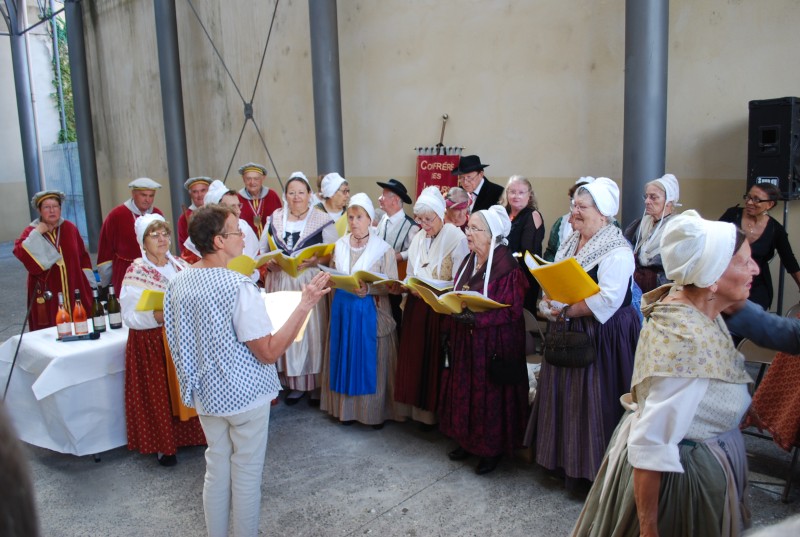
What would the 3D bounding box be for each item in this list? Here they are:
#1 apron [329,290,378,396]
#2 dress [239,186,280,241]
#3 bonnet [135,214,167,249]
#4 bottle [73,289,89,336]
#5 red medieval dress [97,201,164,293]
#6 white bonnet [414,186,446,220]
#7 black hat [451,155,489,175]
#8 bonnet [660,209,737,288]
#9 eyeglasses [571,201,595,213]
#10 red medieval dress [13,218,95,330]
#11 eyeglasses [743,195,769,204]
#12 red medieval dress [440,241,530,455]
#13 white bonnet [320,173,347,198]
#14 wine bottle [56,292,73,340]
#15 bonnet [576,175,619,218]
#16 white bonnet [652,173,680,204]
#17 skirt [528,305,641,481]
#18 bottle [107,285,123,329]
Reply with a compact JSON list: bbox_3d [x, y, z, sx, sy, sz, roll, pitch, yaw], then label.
[{"bbox_3d":[-0.319,0.506,4.170,0.370,0.770,0.200,1,9,21],"label":"apron"},{"bbox_3d":[-1.250,0.084,5.461,0.620,1.500,0.420,-5,8,-17],"label":"dress"},{"bbox_3d":[-1.477,-0.225,3.560,0.200,0.210,0.180,5,11,37],"label":"bonnet"},{"bbox_3d":[-2.162,0.292,4.043,0.087,0.300,0.087,-2,8,0],"label":"bottle"},{"bbox_3d":[-2.134,0.065,4.850,0.400,1.280,0.580,7,12,43],"label":"red medieval dress"},{"bbox_3d":[0.204,-0.435,4.020,0.195,0.220,0.220,4,25,34],"label":"white bonnet"},{"bbox_3d":[0.543,-0.809,4.700,0.285,0.130,0.320,6,22,45],"label":"black hat"},{"bbox_3d":[0.859,-0.058,1.730,0.205,0.225,0.180,0,9,12],"label":"bonnet"},{"bbox_3d":[0.932,-0.309,3.020,0.130,0.045,0.135,-4,9,-15],"label":"eyeglasses"},{"bbox_3d":[-2.736,0.297,4.895,0.640,1.380,0.450,-8,10,-35],"label":"red medieval dress"},{"bbox_3d":[2.620,-0.505,4.400,0.140,0.045,0.140,-8,18,-23],"label":"eyeglasses"},{"bbox_3d":[0.496,0.478,3.551,0.540,1.250,0.540,-7,10,-33],"label":"red medieval dress"},{"bbox_3d":[-0.487,-0.608,4.400,0.190,0.190,0.180,-4,9,-11],"label":"white bonnet"},{"bbox_3d":[-2.228,0.306,3.965,0.087,0.300,0.087,-2,8,0],"label":"wine bottle"},{"bbox_3d":[1.060,-0.386,3.220,0.215,0.210,0.190,3,6,-18],"label":"bonnet"},{"bbox_3d":[1.843,-0.552,4.150,0.190,0.200,0.175,0,6,-26],"label":"white bonnet"},{"bbox_3d":[0.999,0.622,3.170,0.600,0.870,0.660,-7,10,-29],"label":"skirt"},{"bbox_3d":[-1.982,0.267,4.170,0.080,0.305,0.080,-2,9,0],"label":"bottle"}]

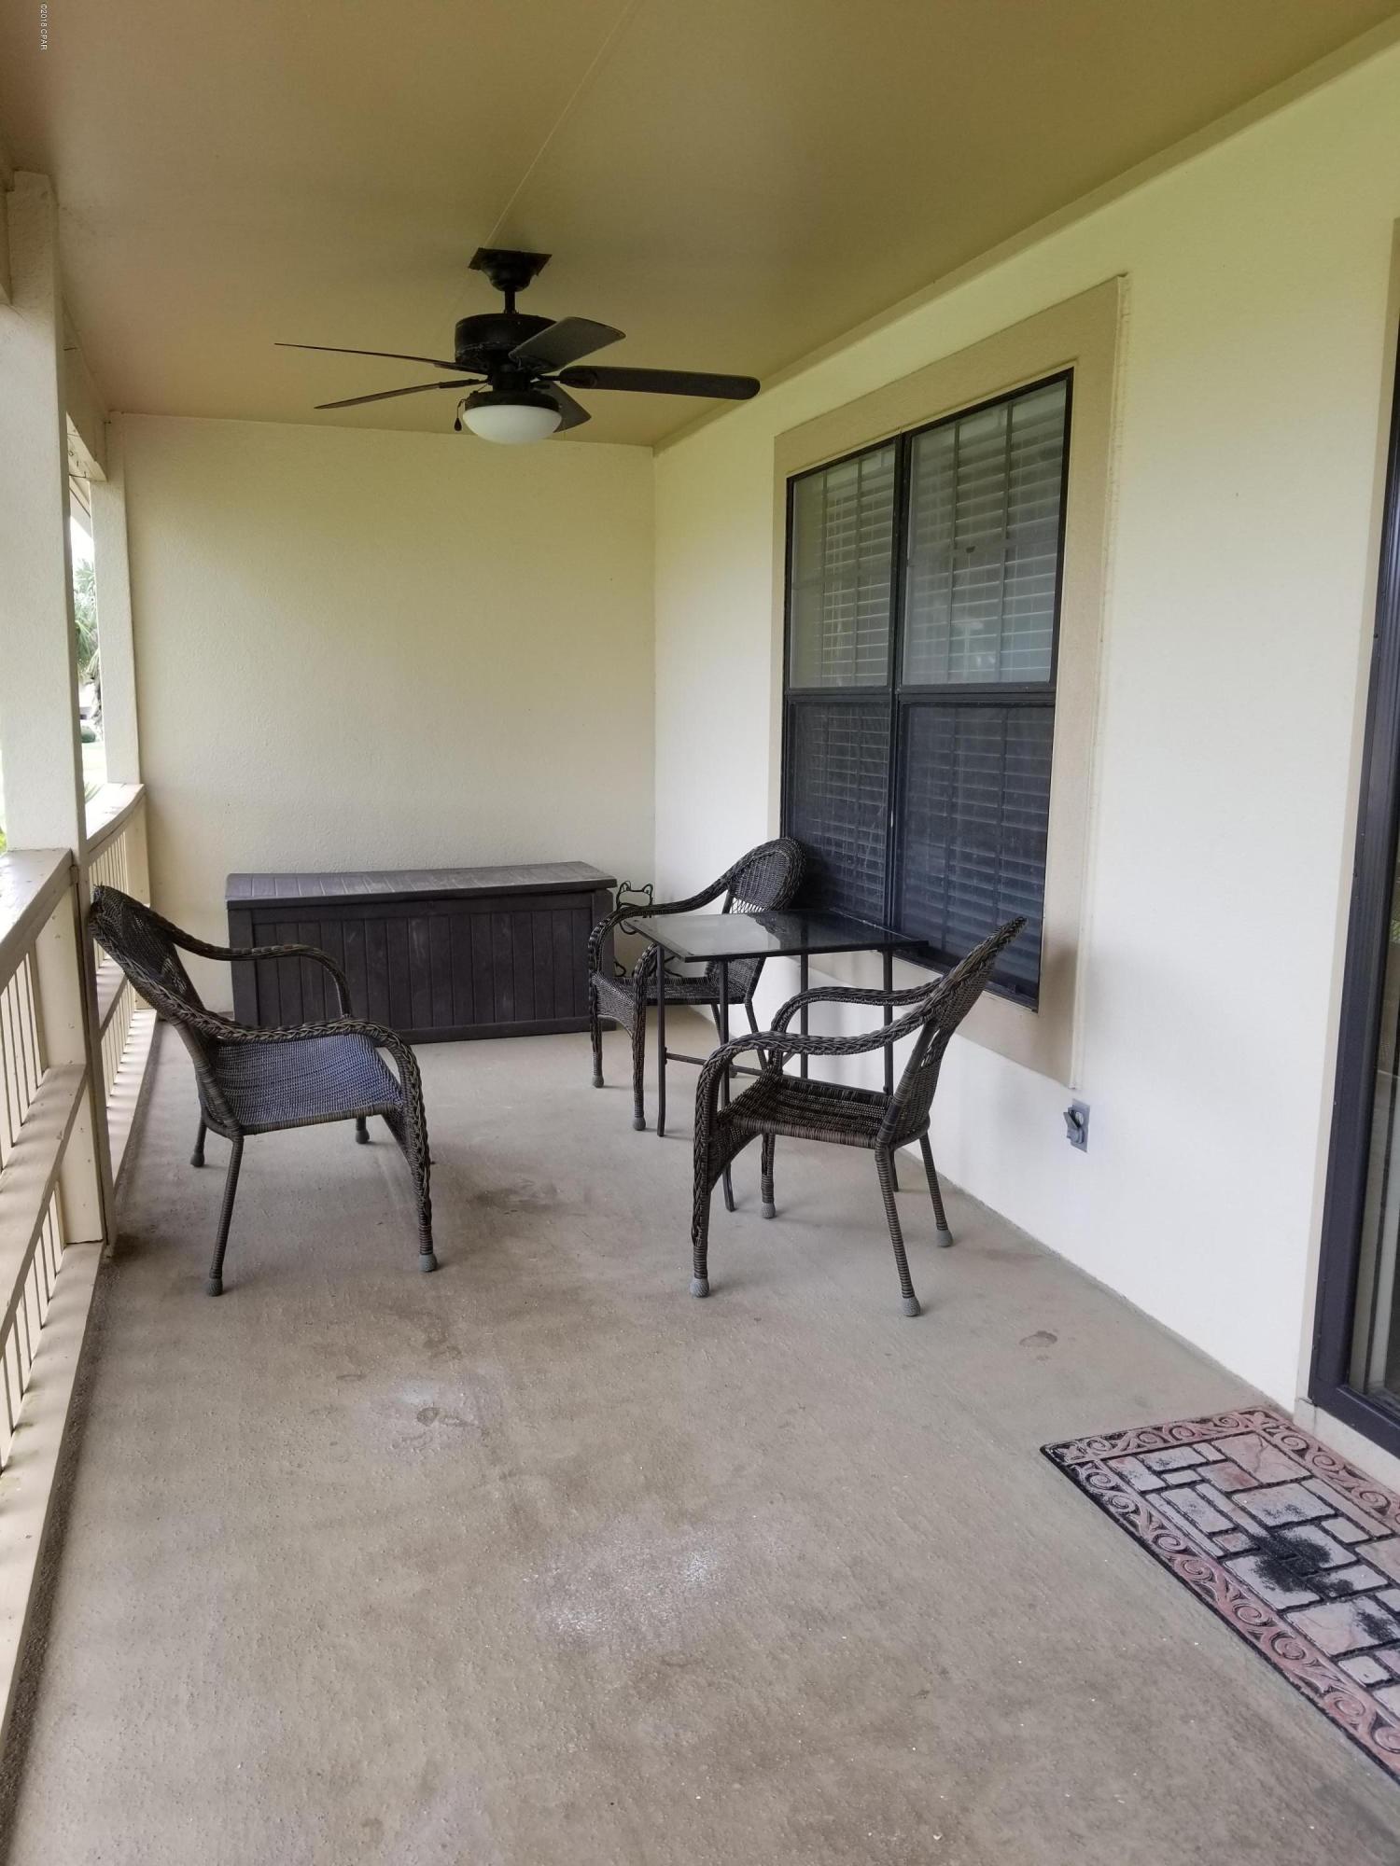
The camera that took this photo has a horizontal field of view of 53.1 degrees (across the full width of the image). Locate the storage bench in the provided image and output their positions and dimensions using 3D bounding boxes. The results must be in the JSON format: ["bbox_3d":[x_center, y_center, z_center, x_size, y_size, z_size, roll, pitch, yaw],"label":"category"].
[{"bbox_3d":[-1.202,0.082,6.049,1.555,0.645,0.720,-3,10,-18],"label":"storage bench"}]

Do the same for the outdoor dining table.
[{"bbox_3d":[0.209,0.349,4.330,0.755,0.720,0.700,-3,10,-18],"label":"outdoor dining table"}]

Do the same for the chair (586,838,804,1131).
[{"bbox_3d":[0.022,0.134,4.967,0.740,0.925,0.610,-3,10,-18],"label":"chair"}]

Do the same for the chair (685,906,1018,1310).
[{"bbox_3d":[0.411,0.397,3.473,0.745,0.920,0.610,4,10,18],"label":"chair"}]

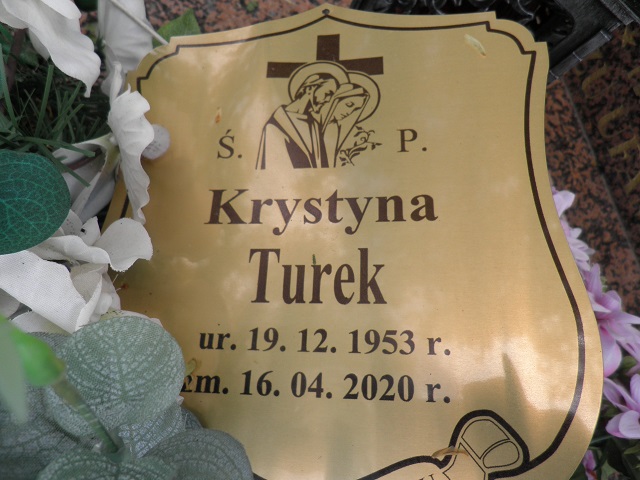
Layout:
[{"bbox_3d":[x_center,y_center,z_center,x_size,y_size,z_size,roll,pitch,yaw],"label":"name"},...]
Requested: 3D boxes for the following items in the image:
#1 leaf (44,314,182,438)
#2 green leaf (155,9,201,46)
[{"bbox_3d":[-0.071,0.047,0.153,0.047,0.012,0.041,0,71,-2],"label":"leaf"},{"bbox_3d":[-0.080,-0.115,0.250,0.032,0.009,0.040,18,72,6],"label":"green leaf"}]

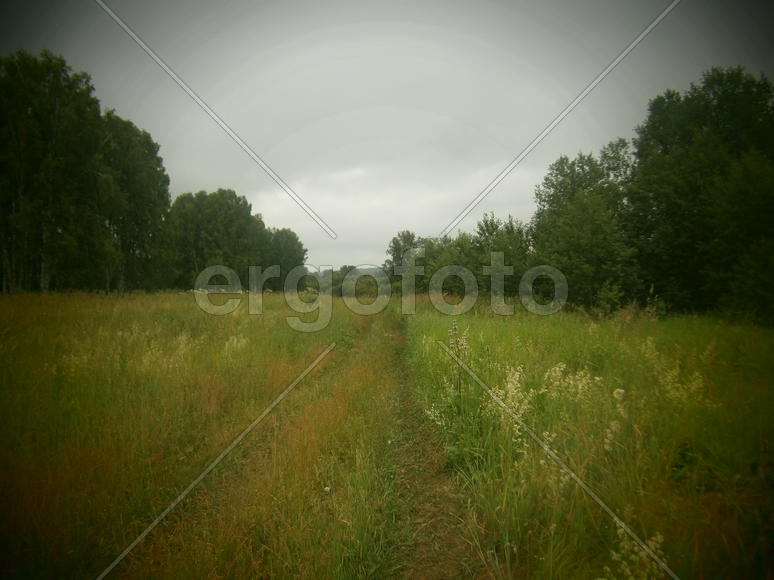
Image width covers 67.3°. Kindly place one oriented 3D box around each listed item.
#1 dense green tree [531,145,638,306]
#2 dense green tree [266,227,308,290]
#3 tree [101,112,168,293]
[{"bbox_3d":[9.175,-2.950,27.000,4.867,7.619,4.800,0,1,0],"label":"dense green tree"},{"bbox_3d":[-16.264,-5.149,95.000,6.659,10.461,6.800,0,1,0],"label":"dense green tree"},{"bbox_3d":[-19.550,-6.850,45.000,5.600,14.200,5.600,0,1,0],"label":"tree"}]

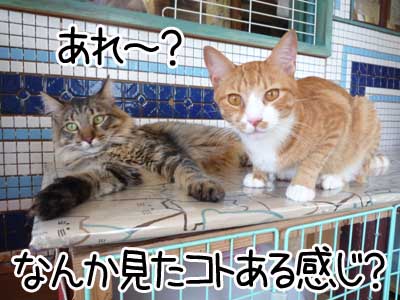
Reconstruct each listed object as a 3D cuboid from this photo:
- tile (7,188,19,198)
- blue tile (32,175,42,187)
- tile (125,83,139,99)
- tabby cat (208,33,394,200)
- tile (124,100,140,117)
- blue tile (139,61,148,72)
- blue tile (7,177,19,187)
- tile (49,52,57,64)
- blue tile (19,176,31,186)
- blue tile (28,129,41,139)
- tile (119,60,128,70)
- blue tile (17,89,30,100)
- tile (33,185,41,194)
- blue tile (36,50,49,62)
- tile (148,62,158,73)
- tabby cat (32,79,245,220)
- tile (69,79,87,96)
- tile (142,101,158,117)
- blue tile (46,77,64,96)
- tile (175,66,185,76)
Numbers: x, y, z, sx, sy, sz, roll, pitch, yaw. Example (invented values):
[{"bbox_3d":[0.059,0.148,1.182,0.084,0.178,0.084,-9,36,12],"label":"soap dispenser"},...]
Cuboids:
[{"bbox_3d":[-0.409,0.093,0.632,0.023,0.023,0.006,-2,4,-25],"label":"tile"},{"bbox_3d":[-0.365,0.068,0.652,0.023,0.023,0.006,-2,4,-25],"label":"blue tile"},{"bbox_3d":[-0.191,-0.165,0.802,0.045,0.045,0.006,-2,6,-25],"label":"tile"},{"bbox_3d":[0.192,-0.059,0.523,0.352,0.240,0.157,-4,7,-40],"label":"tabby cat"},{"bbox_3d":[-0.181,-0.110,0.773,0.043,0.044,0.006,-1,6,-25],"label":"tile"},{"bbox_3d":[-0.153,-0.223,0.774,0.025,0.025,0.006,-1,6,-25],"label":"blue tile"},{"bbox_3d":[-0.409,0.068,0.631,0.023,0.023,0.006,-2,4,-25],"label":"blue tile"},{"bbox_3d":[-0.343,-0.218,0.686,0.025,0.025,0.006,-1,6,-25],"label":"tile"},{"bbox_3d":[-0.430,0.076,0.713,0.025,0.025,0.006,-2,6,-25],"label":"blue tile"},{"bbox_3d":[-0.406,-0.039,0.712,0.025,0.025,0.006,-2,6,-25],"label":"blue tile"},{"bbox_3d":[-0.196,-0.218,0.742,0.024,0.024,0.006,-2,6,-25],"label":"tile"},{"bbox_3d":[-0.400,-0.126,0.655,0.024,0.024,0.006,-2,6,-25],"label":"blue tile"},{"bbox_3d":[-0.390,0.099,0.698,0.025,0.025,0.006,-1,6,-25],"label":"tile"},{"bbox_3d":[-0.367,-0.217,0.675,0.025,0.025,0.006,-1,6,-25],"label":"blue tile"},{"bbox_3d":[-0.123,-0.213,0.747,0.023,0.023,0.006,-2,4,-25],"label":"tile"},{"bbox_3d":[-0.048,-0.031,0.471,0.414,0.183,0.223,-3,7,-35],"label":"tabby cat"},{"bbox_3d":[-0.316,-0.160,0.743,0.045,0.045,0.006,-2,6,-25],"label":"tile"},{"bbox_3d":[-0.132,-0.106,0.750,0.040,0.041,0.007,-2,4,-25],"label":"tile"},{"bbox_3d":[-0.328,-0.145,0.655,0.040,0.041,0.007,-2,4,-25],"label":"blue tile"},{"bbox_3d":[-0.055,-0.220,0.808,0.024,0.024,0.006,-2,6,-25],"label":"tile"}]

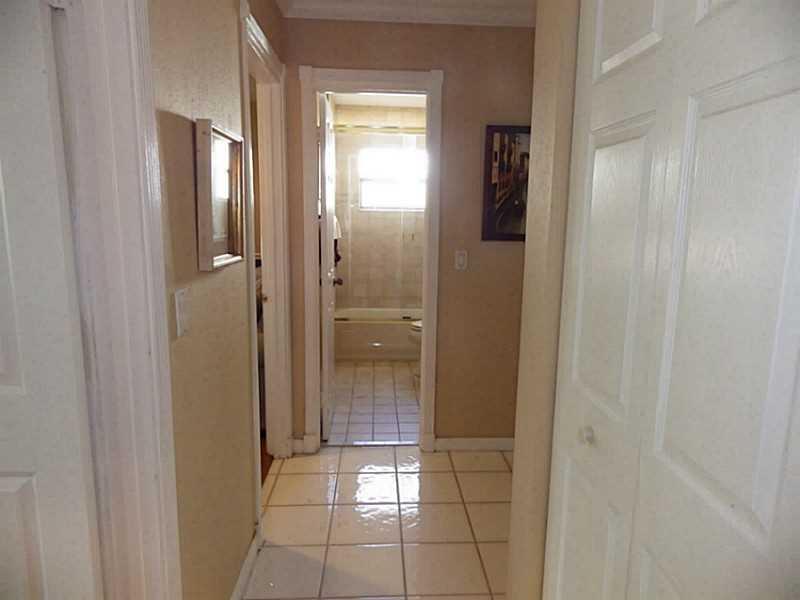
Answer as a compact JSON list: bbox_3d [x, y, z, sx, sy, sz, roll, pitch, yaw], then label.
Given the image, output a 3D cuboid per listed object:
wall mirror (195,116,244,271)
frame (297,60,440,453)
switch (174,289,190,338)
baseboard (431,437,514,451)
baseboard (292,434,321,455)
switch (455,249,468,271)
[{"bbox_3d":[-0.542,-0.314,1.560,0.045,0.400,0.340,0,9,-3],"label":"wall mirror"},{"bbox_3d":[-0.164,-0.172,2.906,0.757,2.147,0.137,0,8,-3],"label":"frame"},{"bbox_3d":[-0.551,0.027,1.304,0.012,0.122,0.090,0,8,-3],"label":"switch"},{"bbox_3d":[0.460,0.858,3.016,0.512,0.090,0.019,0,8,-3],"label":"baseboard"},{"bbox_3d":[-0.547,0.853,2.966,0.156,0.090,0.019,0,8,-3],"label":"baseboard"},{"bbox_3d":[0.345,-0.227,2.864,0.072,0.117,0.012,0,8,-3],"label":"switch"}]

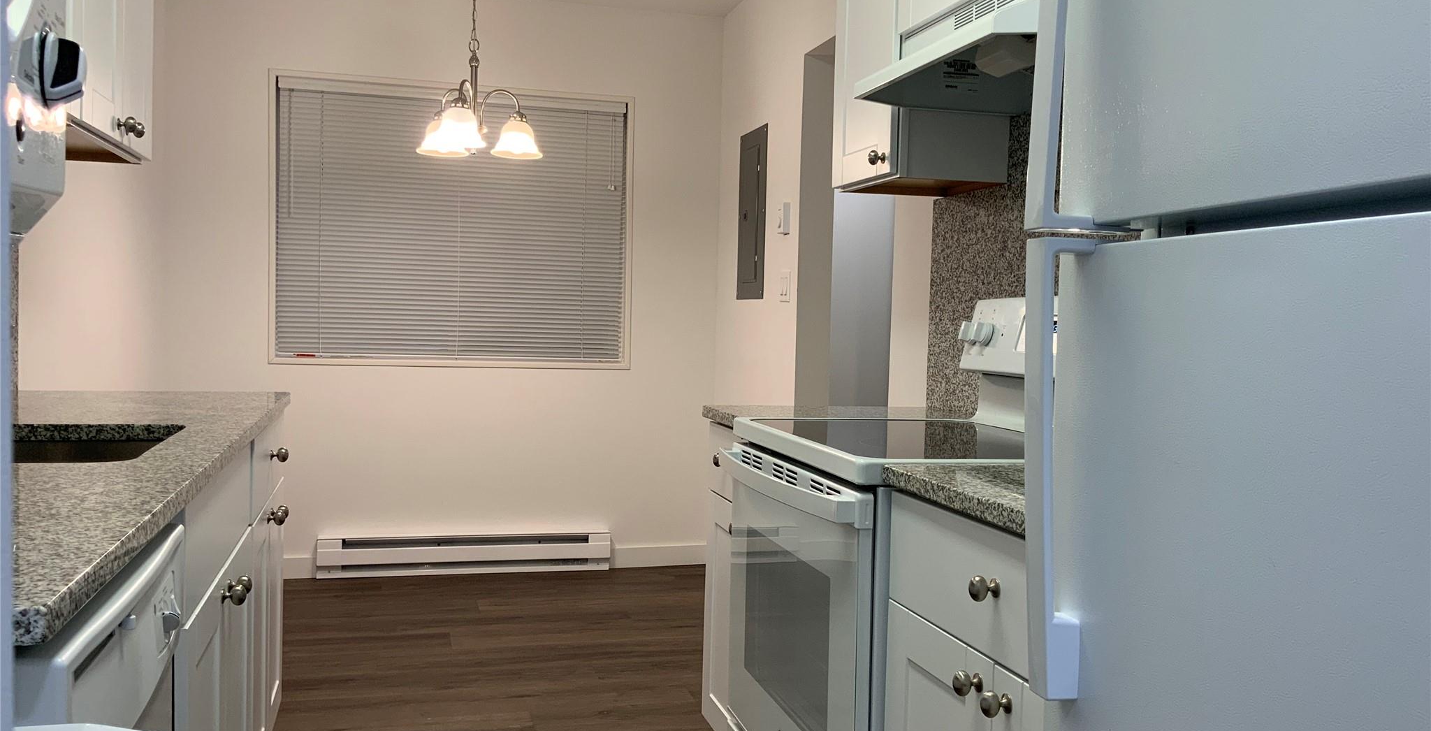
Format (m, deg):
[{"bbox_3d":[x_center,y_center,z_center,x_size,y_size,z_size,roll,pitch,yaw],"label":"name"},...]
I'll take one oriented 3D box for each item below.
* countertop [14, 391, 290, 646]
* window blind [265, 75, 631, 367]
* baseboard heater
[{"bbox_3d":[-1.115,0.141,1.945,0.626,0.032,2.288,1,3,-15],"label":"countertop"},{"bbox_3d":[-1.100,-0.595,5.108,1.454,1.142,0.045,1,3,-15],"label":"window blind"},{"bbox_3d":[-1.058,0.807,5.132,1.222,0.170,0.071,1,3,-15],"label":"baseboard heater"}]

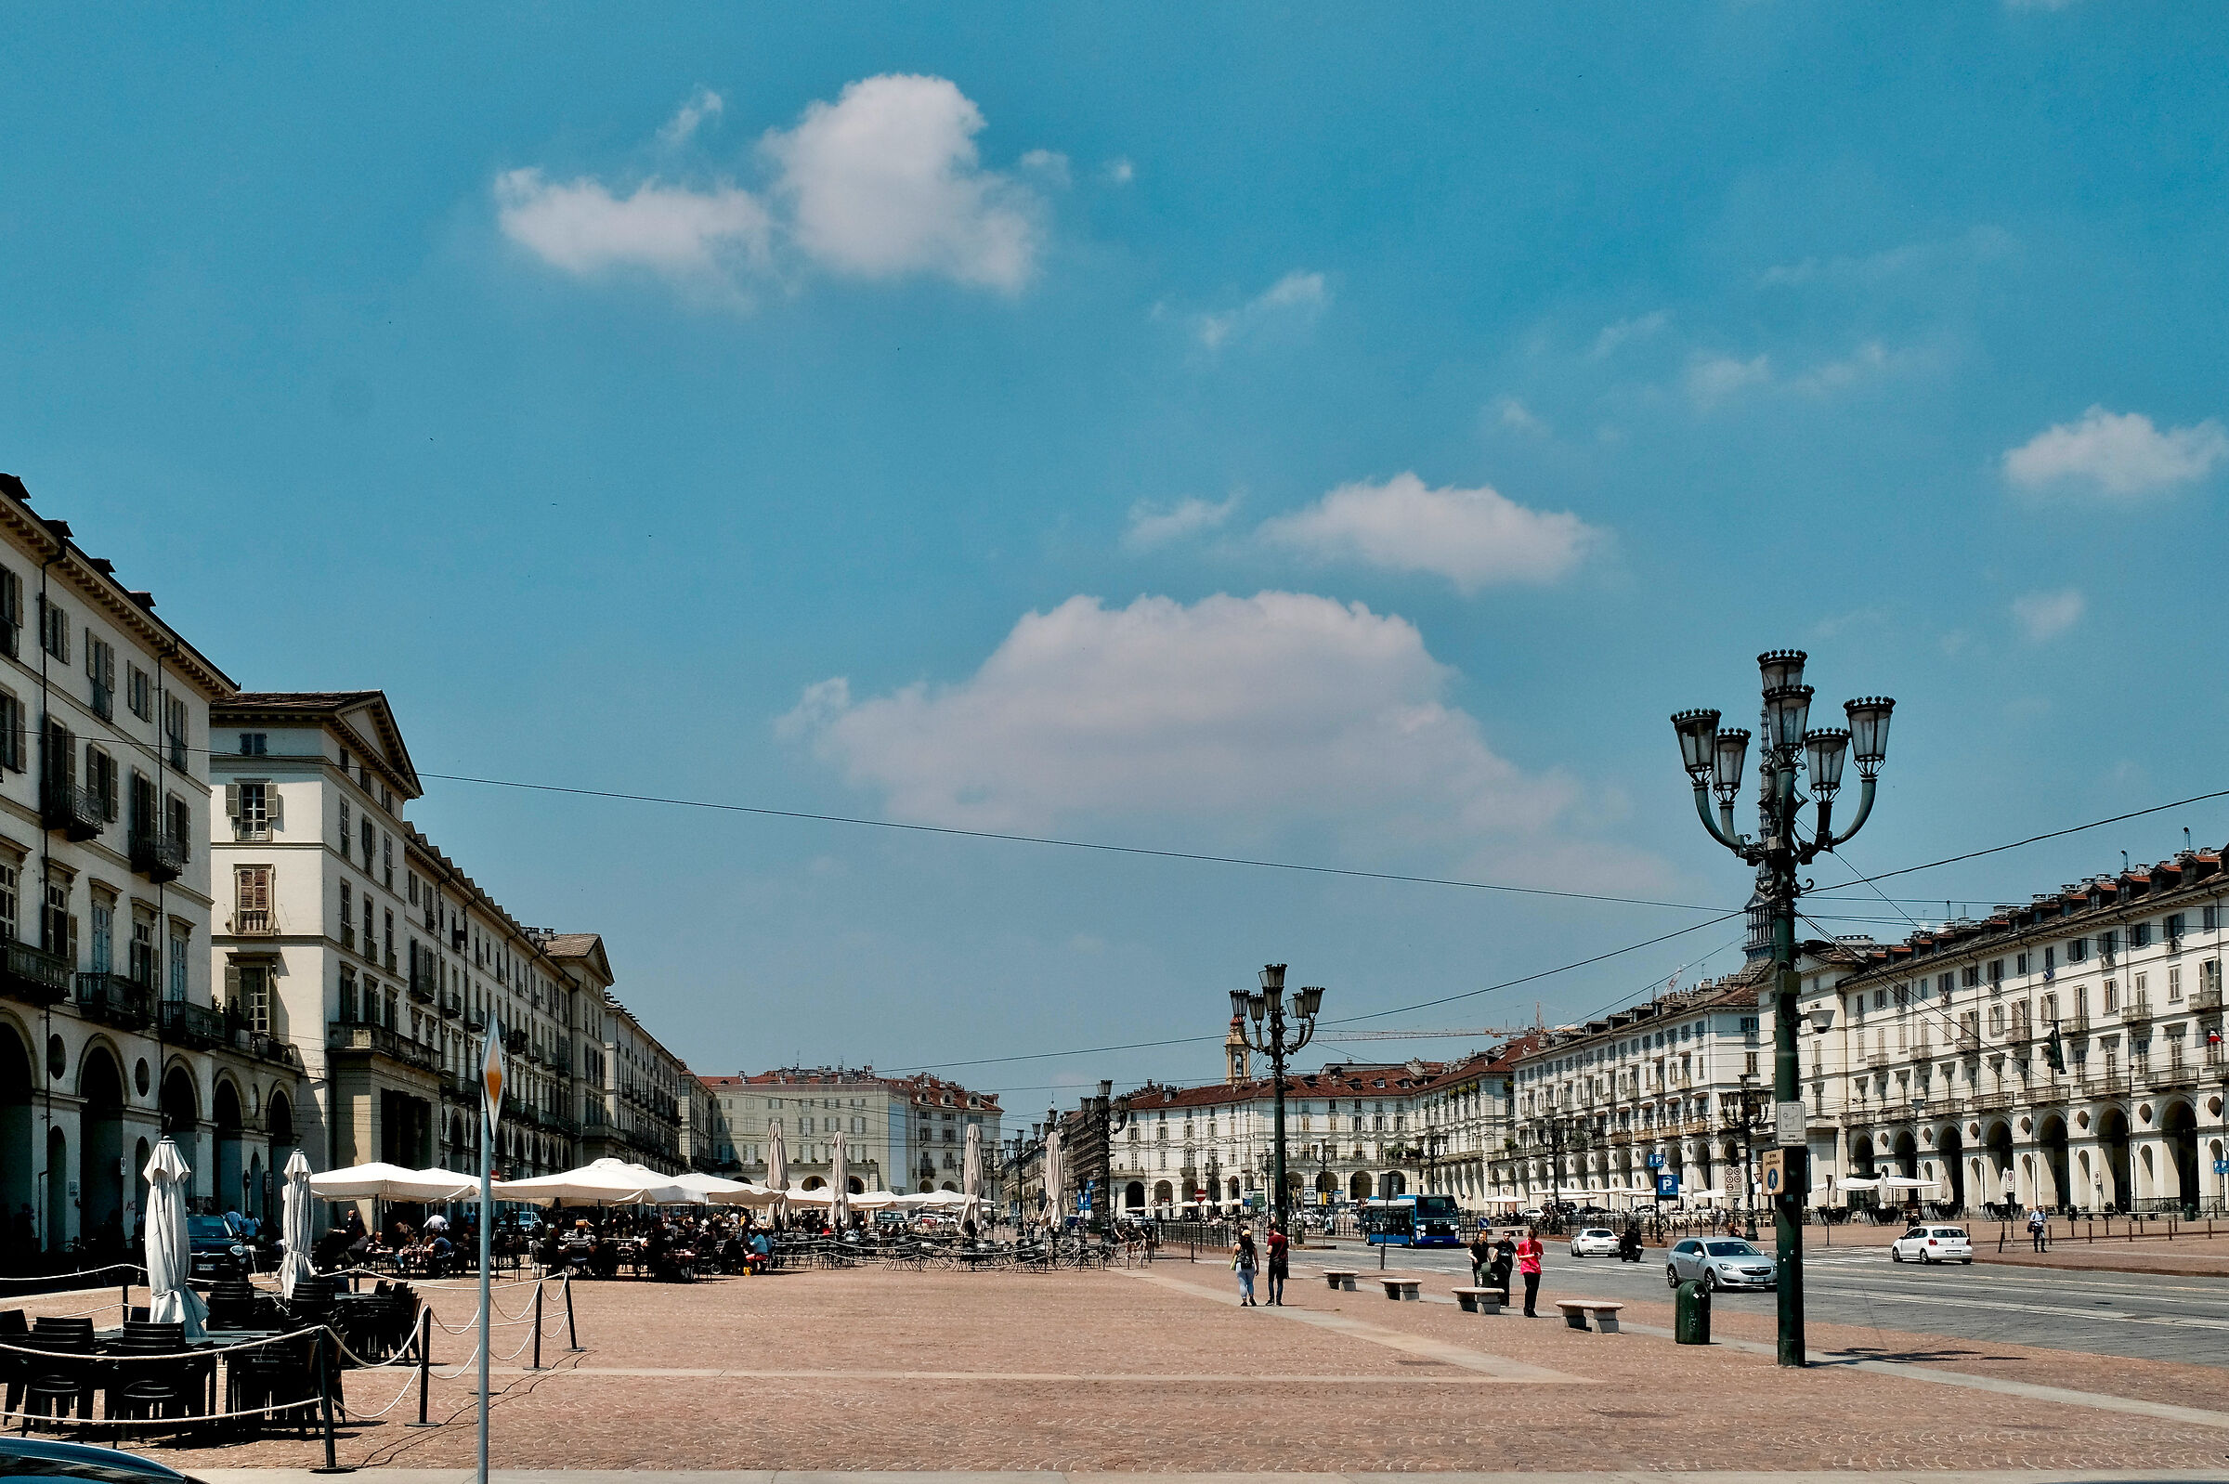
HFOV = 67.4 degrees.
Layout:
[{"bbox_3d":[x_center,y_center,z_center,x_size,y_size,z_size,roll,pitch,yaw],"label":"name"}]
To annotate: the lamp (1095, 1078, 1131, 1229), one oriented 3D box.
[{"bbox_3d":[-0.491,25.495,101.719,2.880,9.600,2.880,0,-14,0],"label":"lamp"}]

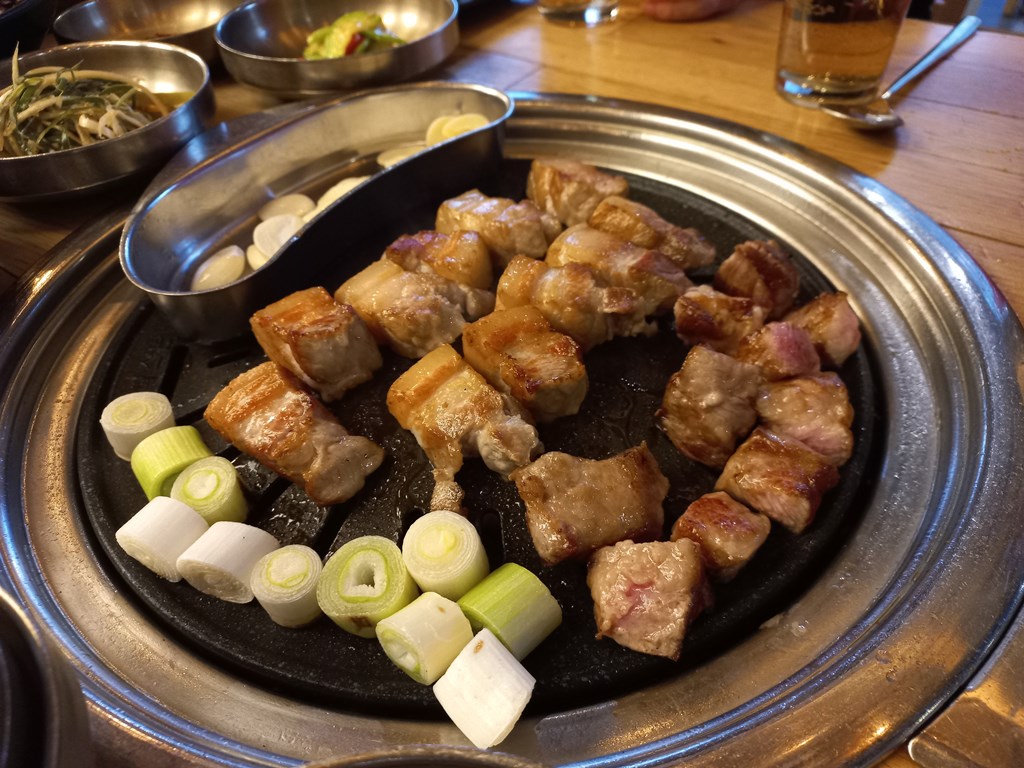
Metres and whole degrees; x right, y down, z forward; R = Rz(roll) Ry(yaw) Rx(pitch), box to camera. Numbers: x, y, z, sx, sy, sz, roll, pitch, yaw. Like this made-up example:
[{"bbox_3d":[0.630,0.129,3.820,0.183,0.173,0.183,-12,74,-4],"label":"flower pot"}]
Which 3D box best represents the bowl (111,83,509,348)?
[{"bbox_3d":[-0.099,-0.107,0.395,0.098,0.030,0.238,27,51,25],"label":"bowl"}]

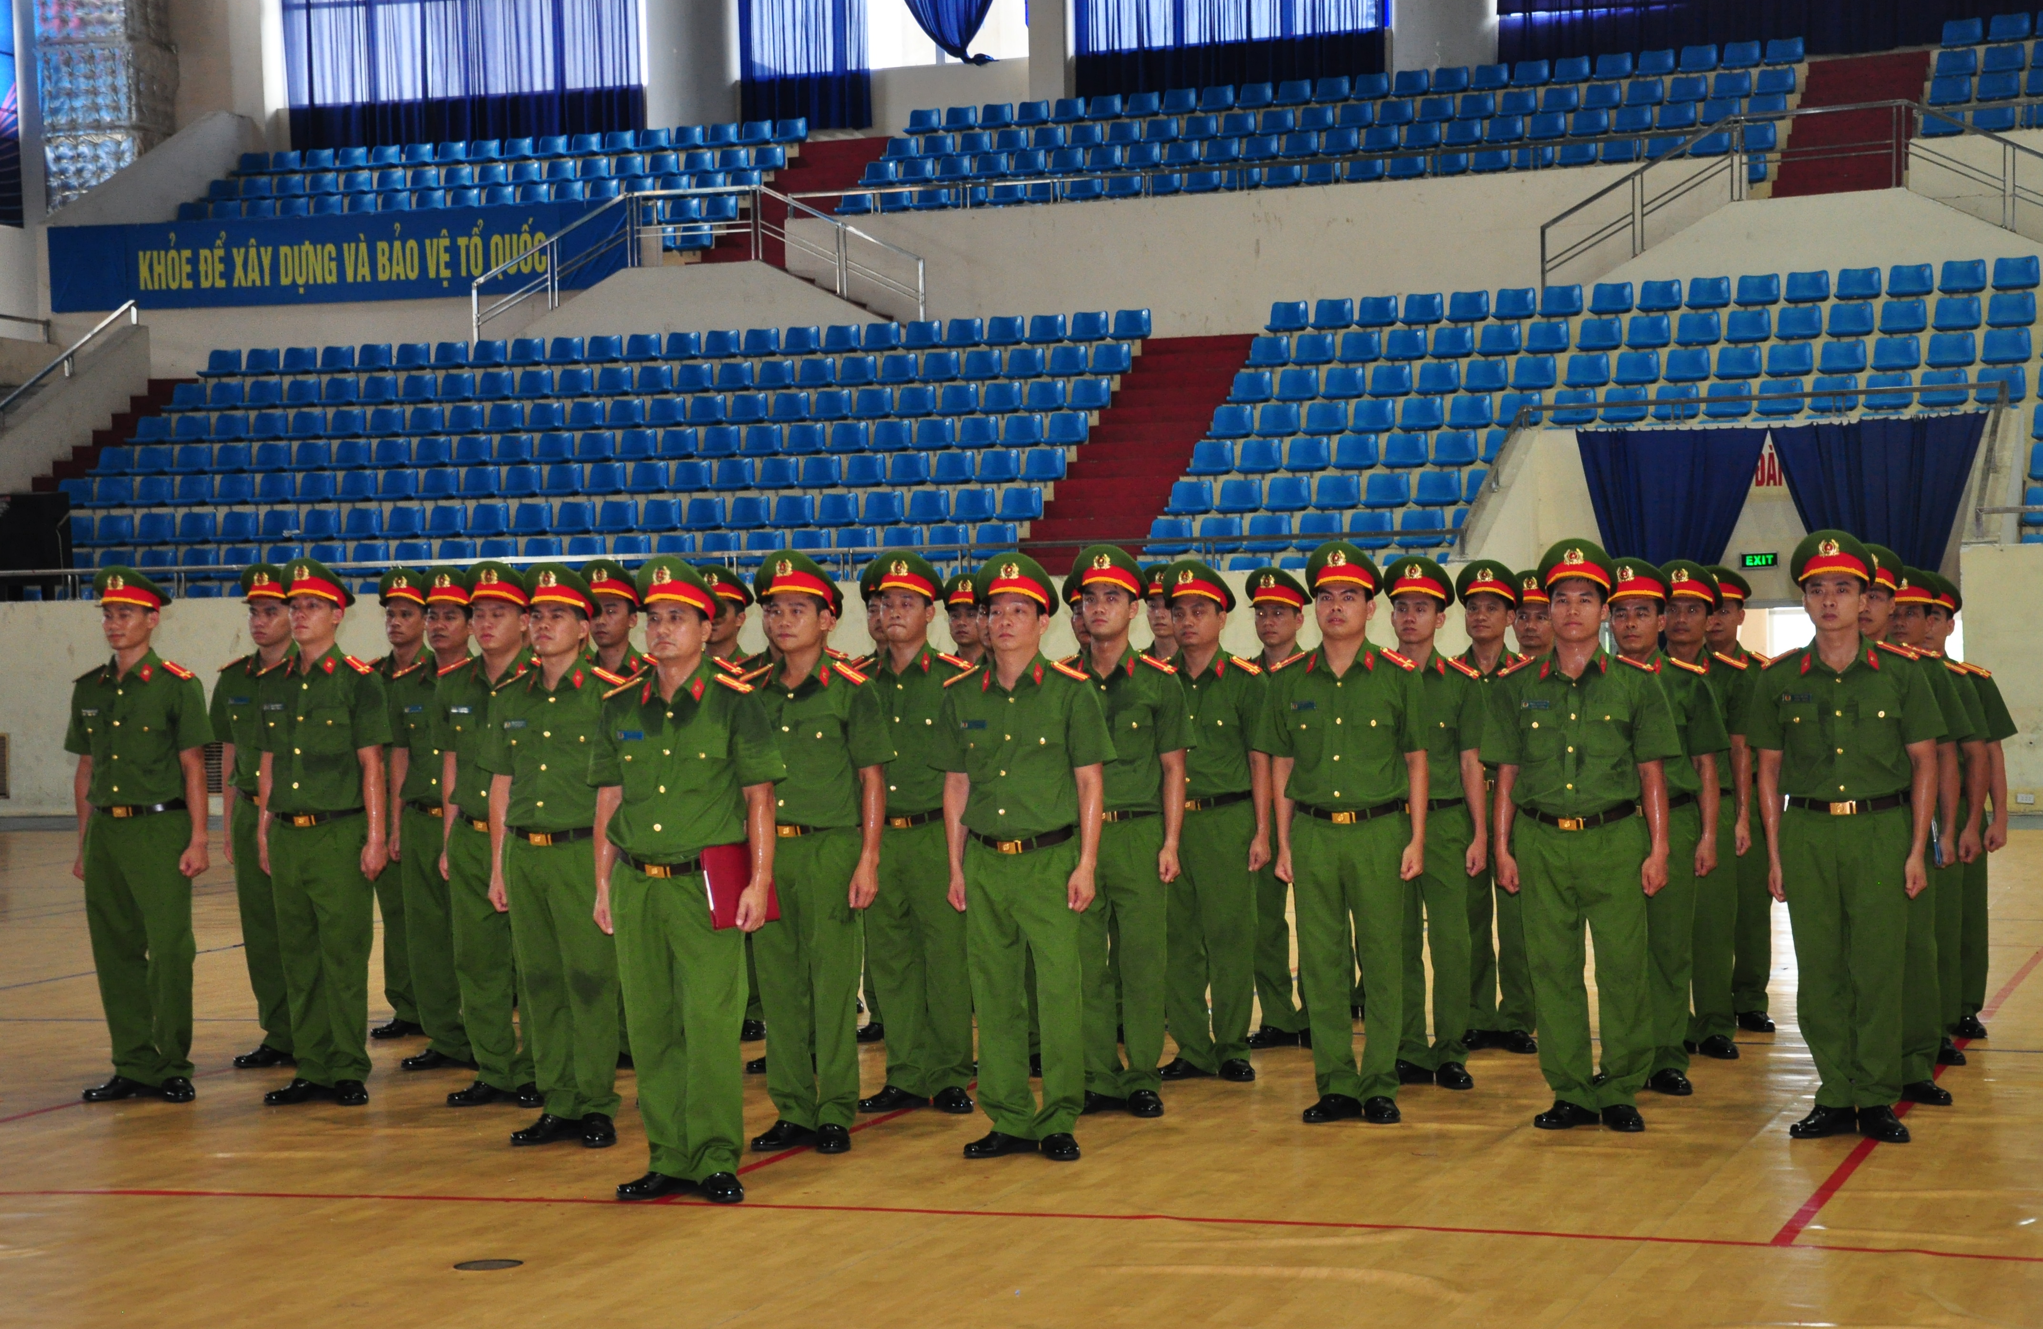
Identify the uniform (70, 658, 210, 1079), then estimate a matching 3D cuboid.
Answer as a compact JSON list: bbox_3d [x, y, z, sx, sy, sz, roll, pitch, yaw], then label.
[{"bbox_3d":[-3.016,0.693,12.200,0.525,1.489,0.280,-1,1,19],"label":"uniform"}]

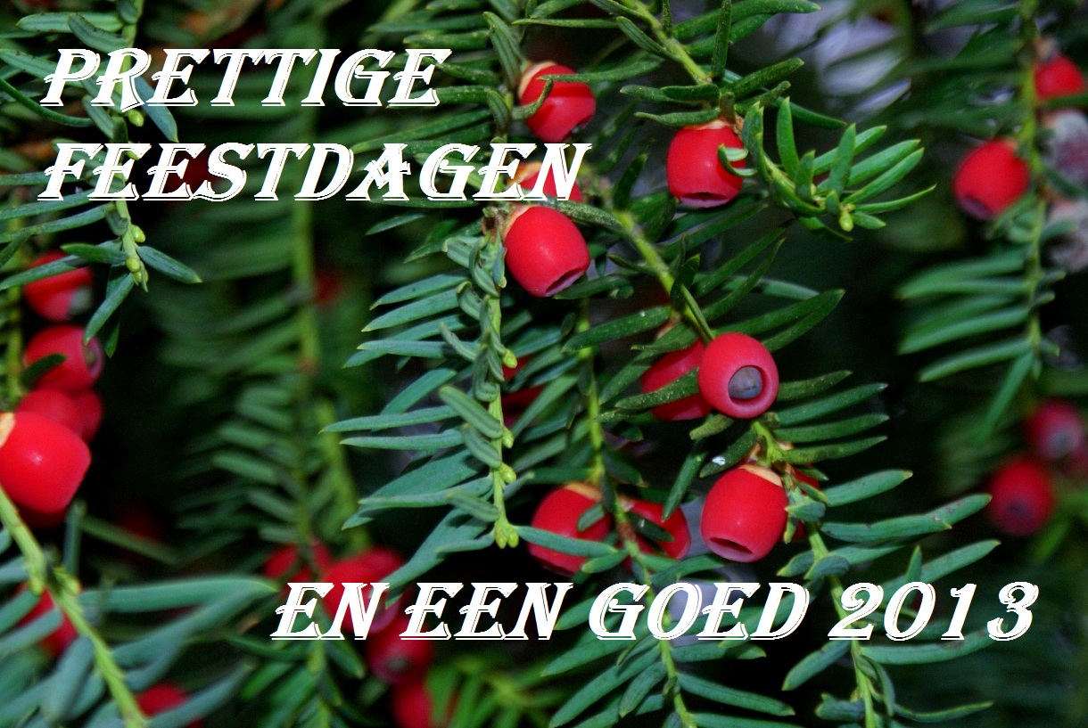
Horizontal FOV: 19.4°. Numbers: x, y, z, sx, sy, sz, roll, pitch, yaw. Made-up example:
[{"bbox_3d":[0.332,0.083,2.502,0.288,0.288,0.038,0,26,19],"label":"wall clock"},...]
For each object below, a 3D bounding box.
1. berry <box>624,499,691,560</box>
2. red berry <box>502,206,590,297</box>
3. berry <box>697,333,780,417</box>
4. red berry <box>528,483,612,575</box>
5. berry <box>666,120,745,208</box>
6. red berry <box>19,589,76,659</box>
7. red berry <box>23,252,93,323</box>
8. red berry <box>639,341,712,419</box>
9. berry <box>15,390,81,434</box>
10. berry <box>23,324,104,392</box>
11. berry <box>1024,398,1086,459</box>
[{"bbox_3d":[0.014,0.022,0.402,0.010,0.010,0.010,-24,-9,0],"label":"berry"},{"bbox_3d":[0.000,-0.014,0.386,0.010,0.010,0.010,-43,-12,0],"label":"red berry"},{"bbox_3d":[0.024,0.001,0.398,0.010,0.010,0.010,0,13,-11],"label":"berry"},{"bbox_3d":[0.003,0.020,0.388,0.010,0.010,0.010,17,-6,0],"label":"red berry"},{"bbox_3d":[0.021,-0.026,0.412,0.010,0.010,0.010,7,-20,0],"label":"berry"},{"bbox_3d":[-0.071,0.037,0.455,0.010,0.010,0.010,-25,-18,0],"label":"red berry"},{"bbox_3d":[-0.070,-0.011,0.455,0.010,0.010,0.010,31,0,30],"label":"red berry"},{"bbox_3d":[0.017,0.002,0.402,0.010,0.010,0.010,-6,-15,0],"label":"red berry"},{"bbox_3d":[-0.071,0.008,0.455,0.010,0.010,0.010,-6,-12,0],"label":"berry"},{"bbox_3d":[-0.069,-0.001,0.455,0.010,0.010,0.010,3,0,28],"label":"berry"},{"bbox_3d":[0.087,0.011,0.540,0.010,0.010,0.010,0,28,-16],"label":"berry"}]

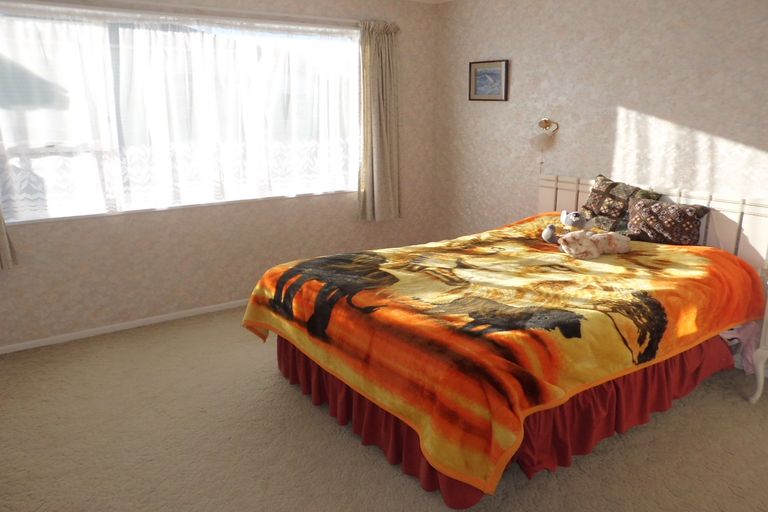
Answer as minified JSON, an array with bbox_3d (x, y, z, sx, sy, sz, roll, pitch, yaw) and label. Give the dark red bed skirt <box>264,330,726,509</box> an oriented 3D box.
[{"bbox_3d":[0.626,0.553,3.154,1.980,0.360,1.480,-10,18,-32],"label":"dark red bed skirt"}]

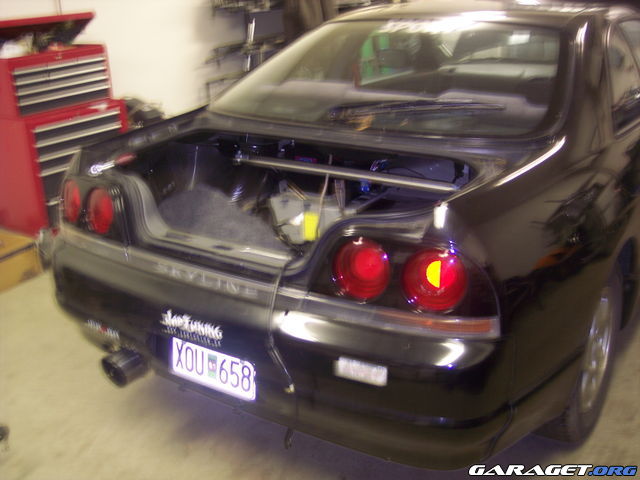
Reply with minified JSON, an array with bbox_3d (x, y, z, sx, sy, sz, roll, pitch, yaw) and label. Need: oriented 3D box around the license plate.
[{"bbox_3d":[-0.302,0.359,2.022,0.300,0.110,0.012,12,20,31],"label":"license plate"}]

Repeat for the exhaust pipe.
[{"bbox_3d":[-0.631,0.404,2.392,0.105,0.105,0.160,12,26,31],"label":"exhaust pipe"}]

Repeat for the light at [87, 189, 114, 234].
[{"bbox_3d":[-0.652,-0.086,2.185,0.150,0.150,0.050,17,23,40],"label":"light"}]

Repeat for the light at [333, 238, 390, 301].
[{"bbox_3d":[0.107,0.068,1.713,0.150,0.150,0.050,7,18,23],"label":"light"}]

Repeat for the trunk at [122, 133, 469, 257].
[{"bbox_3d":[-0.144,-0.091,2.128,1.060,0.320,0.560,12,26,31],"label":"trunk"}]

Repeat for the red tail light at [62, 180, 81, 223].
[{"bbox_3d":[-0.783,-0.128,2.303,0.050,0.150,0.150,-13,24,-39],"label":"red tail light"}]

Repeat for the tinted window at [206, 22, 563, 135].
[{"bbox_3d":[0.267,-0.602,2.622,1.300,0.100,0.780,11,48,31],"label":"tinted window"}]

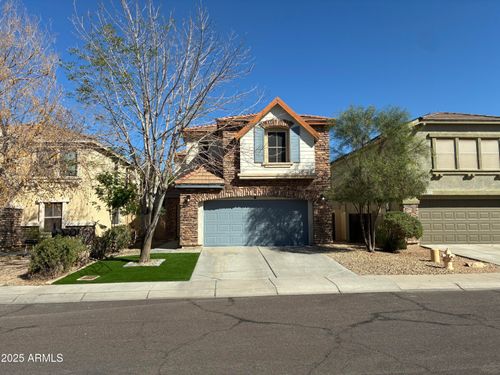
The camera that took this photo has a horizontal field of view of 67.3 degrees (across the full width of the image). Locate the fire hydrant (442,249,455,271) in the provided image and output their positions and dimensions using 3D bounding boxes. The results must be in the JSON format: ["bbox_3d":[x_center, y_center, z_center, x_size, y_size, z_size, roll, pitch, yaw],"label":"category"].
[{"bbox_3d":[6.515,2.342,12.359,0.400,0.740,0.360,0,-5,-4],"label":"fire hydrant"}]

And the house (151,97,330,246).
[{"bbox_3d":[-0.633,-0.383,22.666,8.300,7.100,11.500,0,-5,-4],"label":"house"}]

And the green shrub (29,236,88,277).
[{"bbox_3d":[-6.263,2.197,12.345,1.850,1.250,1.700,0,-5,-4],"label":"green shrub"}]

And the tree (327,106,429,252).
[{"bbox_3d":[5.308,-0.402,15.843,4.100,6.100,4.000,0,-5,-4],"label":"tree"}]

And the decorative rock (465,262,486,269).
[{"bbox_3d":[7.686,2.633,12.806,0.660,0.190,0.420,0,-5,-4],"label":"decorative rock"}]

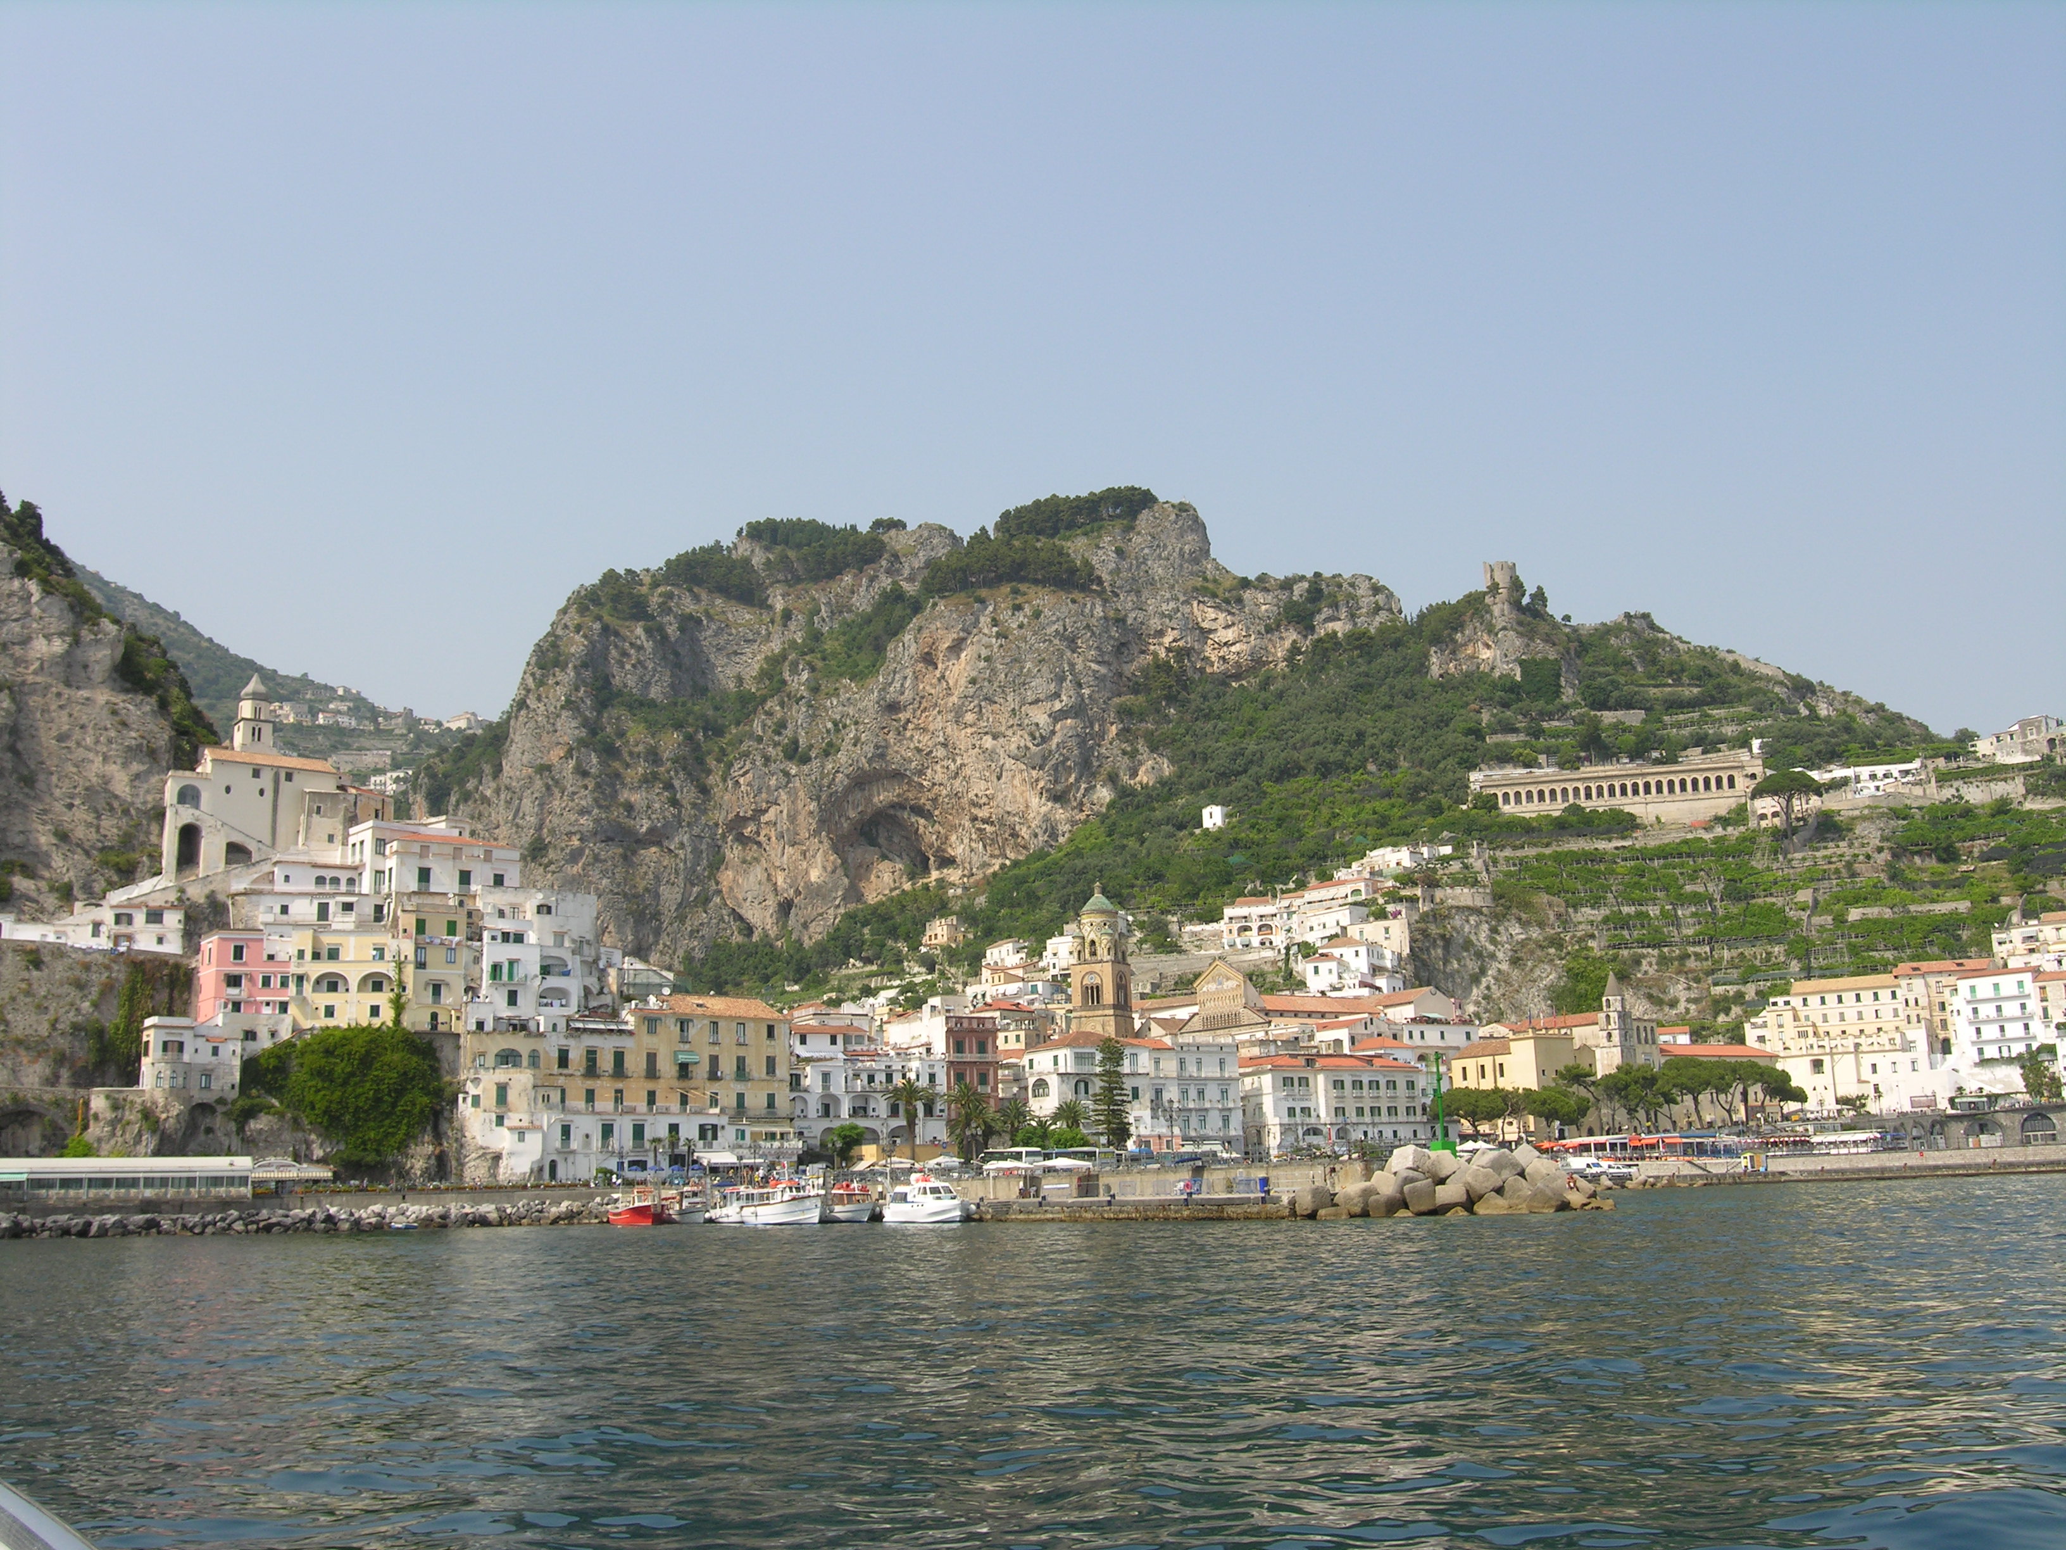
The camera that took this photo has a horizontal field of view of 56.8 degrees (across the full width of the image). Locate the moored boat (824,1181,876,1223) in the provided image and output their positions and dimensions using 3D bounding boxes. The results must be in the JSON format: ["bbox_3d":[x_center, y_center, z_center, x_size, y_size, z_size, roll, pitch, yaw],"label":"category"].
[{"bbox_3d":[-16.596,36.990,164.777,8.000,3.400,2.700,-12,-16,41],"label":"moored boat"}]

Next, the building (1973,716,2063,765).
[{"bbox_3d":[250.500,-9.000,485.000,21.000,10.000,12.000,-11,-15,37],"label":"building"}]

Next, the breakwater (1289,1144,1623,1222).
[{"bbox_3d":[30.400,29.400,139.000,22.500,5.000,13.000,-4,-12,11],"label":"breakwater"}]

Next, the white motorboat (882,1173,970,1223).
[{"bbox_3d":[-8.011,34.350,155.067,8.300,4.000,2.900,-12,-16,41],"label":"white motorboat"}]

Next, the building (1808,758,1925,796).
[{"bbox_3d":[215.800,0.500,495.000,27.000,7.500,10.000,-5,-13,18],"label":"building"}]

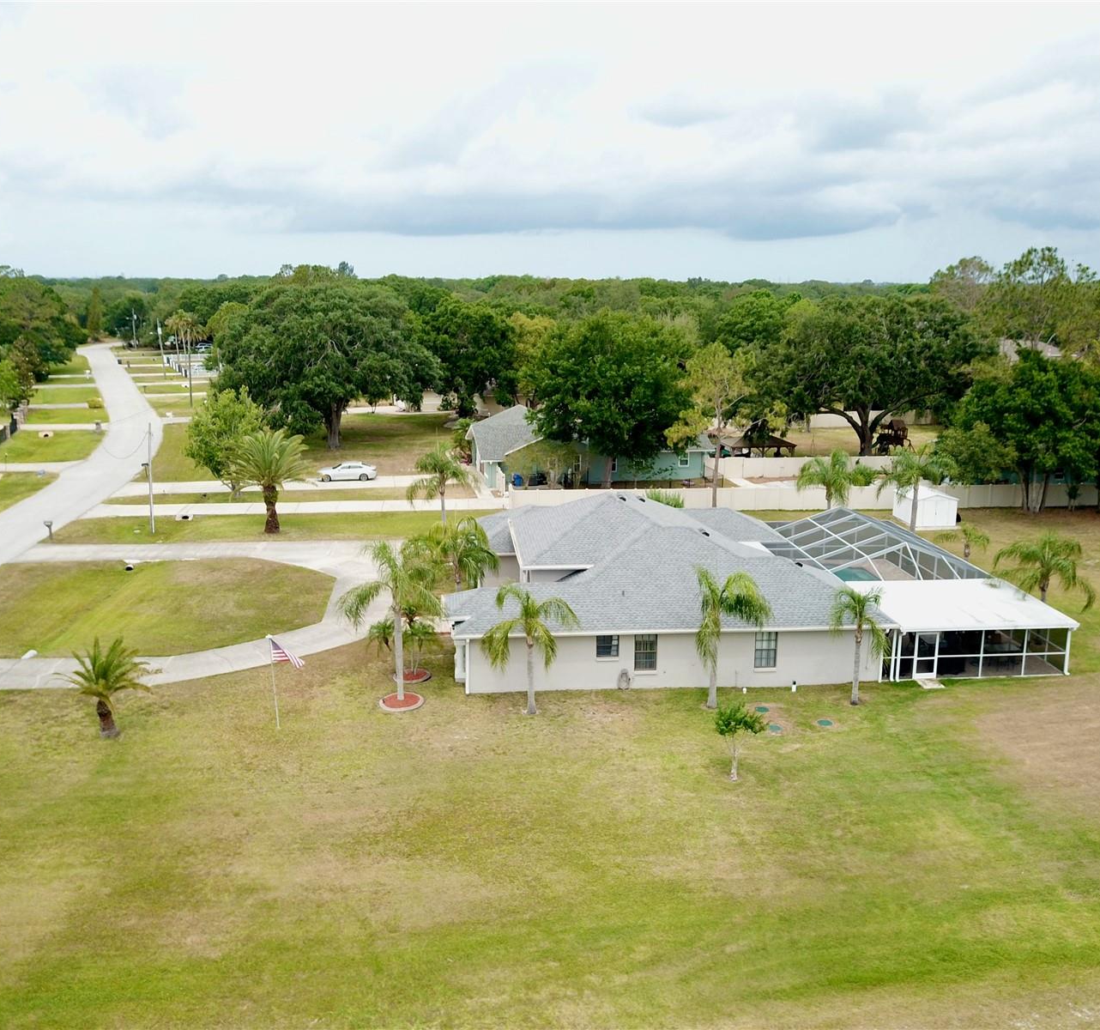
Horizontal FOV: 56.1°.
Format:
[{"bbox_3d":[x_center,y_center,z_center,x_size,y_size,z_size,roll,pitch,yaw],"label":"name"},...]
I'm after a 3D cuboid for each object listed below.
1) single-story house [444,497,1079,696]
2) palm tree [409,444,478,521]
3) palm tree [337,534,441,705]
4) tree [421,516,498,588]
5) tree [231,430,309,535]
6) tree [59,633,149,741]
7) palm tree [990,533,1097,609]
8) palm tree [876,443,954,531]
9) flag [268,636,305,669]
[{"bbox_3d":[8.408,2.250,53.085,27.400,5.700,21.000,-1,13,-4],"label":"single-story house"},{"bbox_3d":[-7.127,-1.617,68.795,4.771,6.061,4.771,0,13,0],"label":"palm tree"},{"bbox_3d":[-6.389,4.292,41.540,3.939,6.764,3.939,0,13,0],"label":"palm tree"},{"bbox_3d":[-4.396,2.810,50.855,3.575,5.497,3.575,0,13,0],"label":"tree"},{"bbox_3d":[-18.690,-2.153,69.075,5.359,6.742,5.359,0,13,0],"label":"tree"},{"bbox_3d":[-16.460,6.430,38.389,3.335,3.920,3.335,0,13,0],"label":"tree"},{"bbox_3d":[24.075,3.342,50.444,4.957,4.893,4.957,0,13,0],"label":"palm tree"},{"bbox_3d":[23.136,-1.134,65.729,4.894,6.760,4.894,0,13,0],"label":"palm tree"},{"bbox_3d":[-9.867,5.166,38.799,1.300,1.150,0.300,0,13,0],"label":"flag"}]

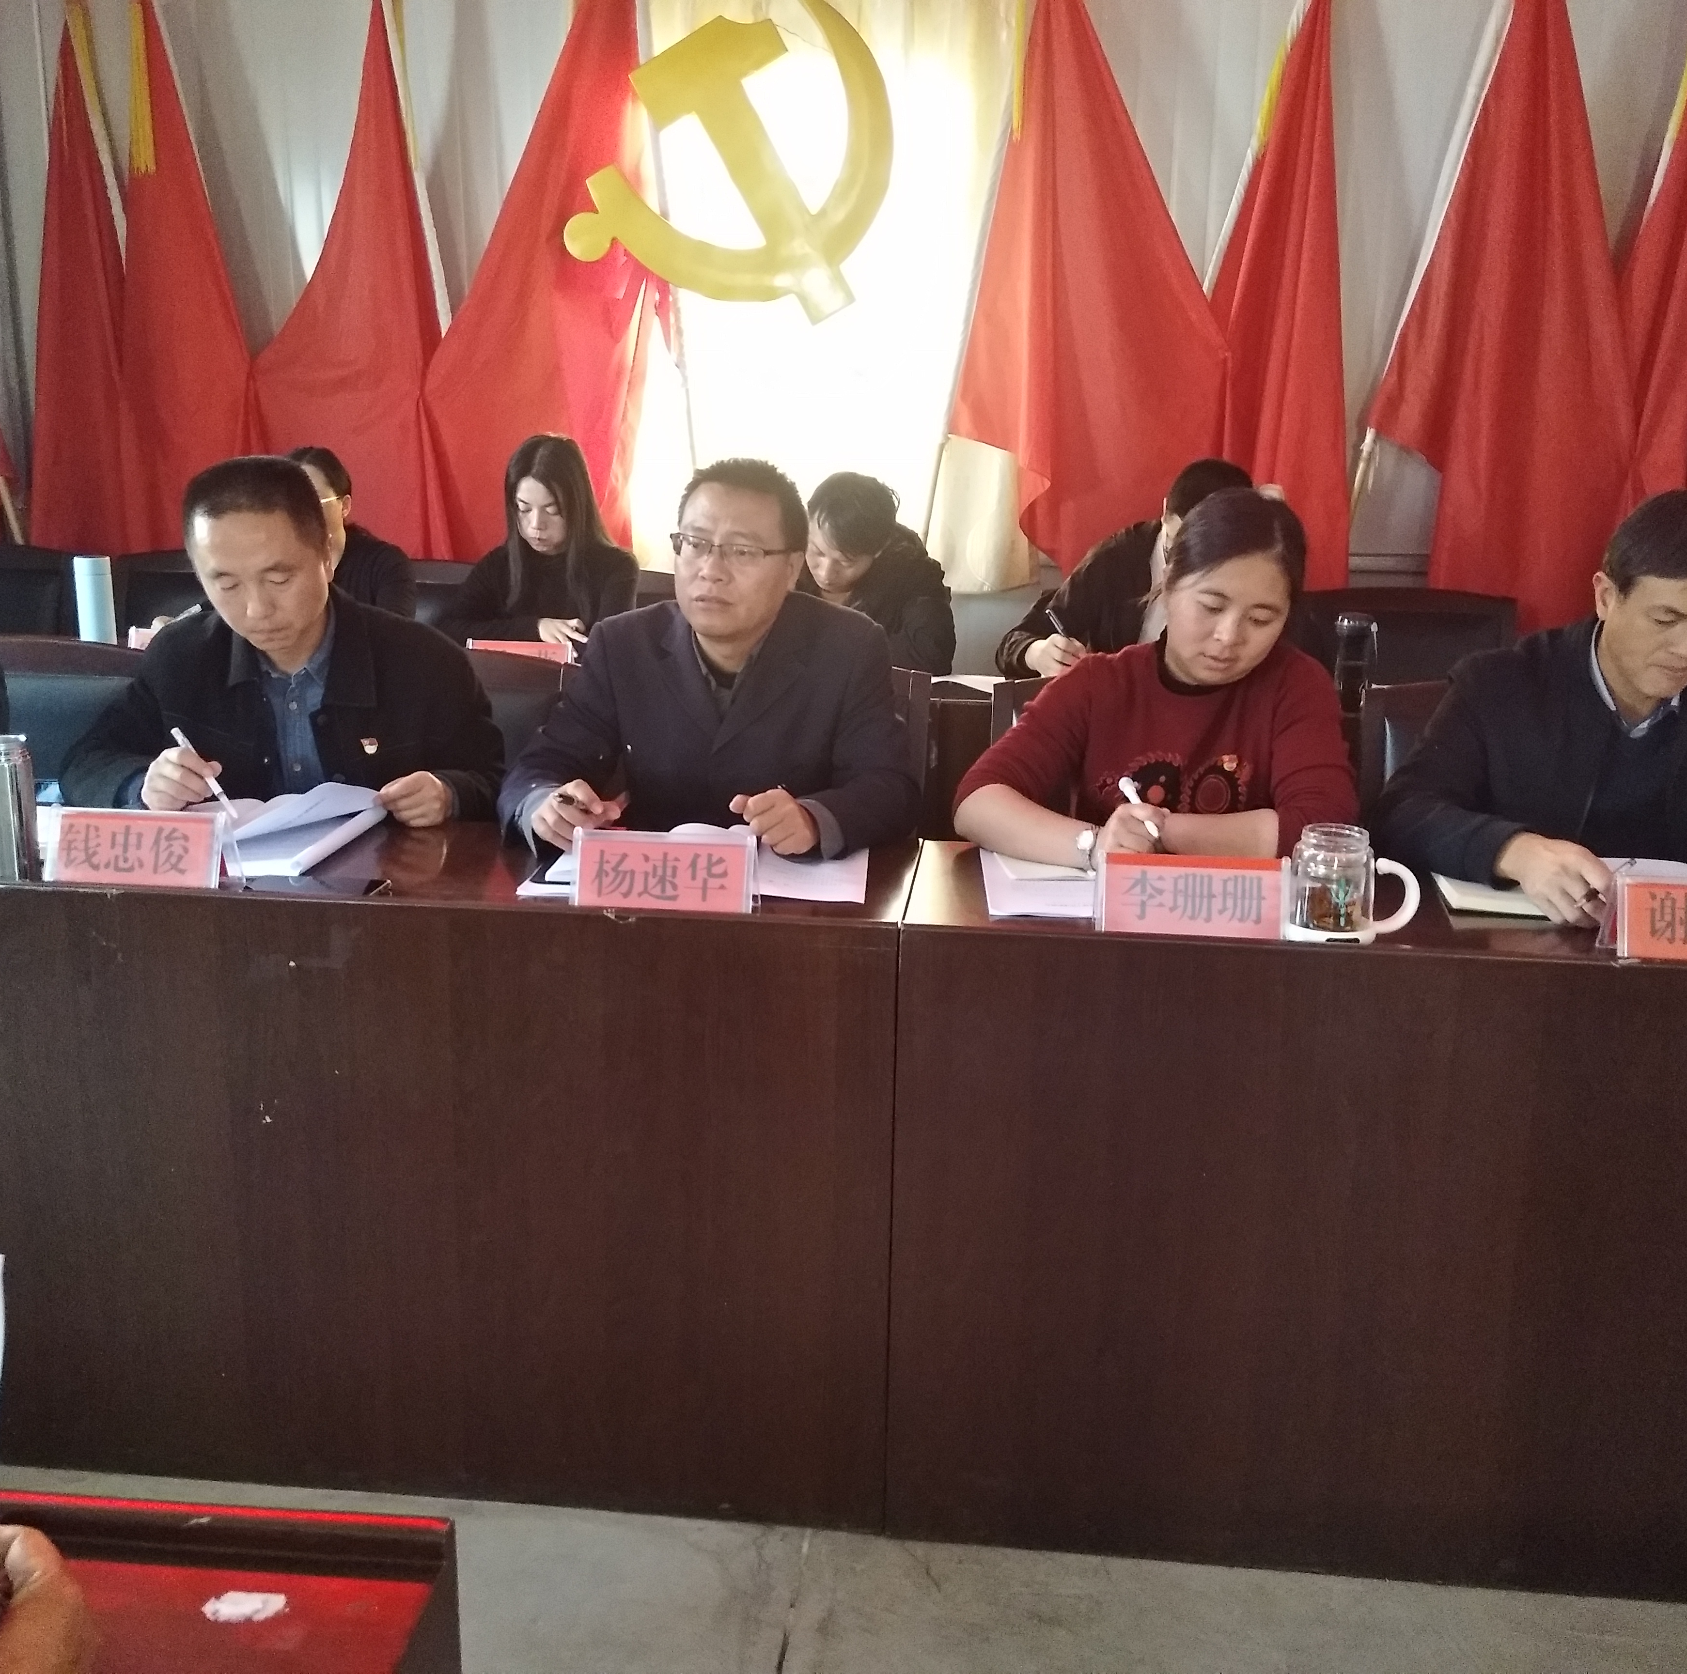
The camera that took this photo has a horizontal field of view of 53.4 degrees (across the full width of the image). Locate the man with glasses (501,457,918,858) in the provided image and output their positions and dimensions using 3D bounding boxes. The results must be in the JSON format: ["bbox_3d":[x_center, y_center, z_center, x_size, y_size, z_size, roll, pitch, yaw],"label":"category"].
[{"bbox_3d":[-0.154,0.105,2.411,0.540,1.258,0.700,3,14,7],"label":"man with glasses"}]

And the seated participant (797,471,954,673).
[{"bbox_3d":[0.017,-0.237,3.921,0.480,1.200,0.660,4,14,14],"label":"seated participant"}]

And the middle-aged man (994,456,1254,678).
[{"bbox_3d":[0.717,-0.235,3.901,0.600,1.255,0.700,2,14,3],"label":"middle-aged man"}]

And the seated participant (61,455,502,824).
[{"bbox_3d":[-0.801,0.070,2.523,0.610,1.248,0.700,1,14,1],"label":"seated participant"}]

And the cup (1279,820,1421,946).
[{"bbox_3d":[0.549,0.047,1.812,0.142,0.118,0.093,2,13,6],"label":"cup"}]

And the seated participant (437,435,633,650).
[{"bbox_3d":[-0.705,-0.307,4.016,0.490,1.270,0.620,2,13,6],"label":"seated participant"}]

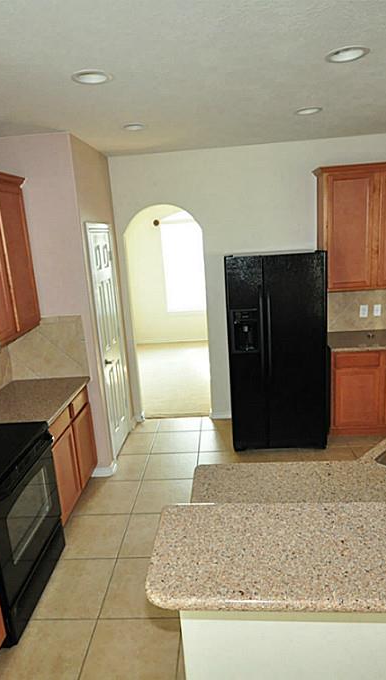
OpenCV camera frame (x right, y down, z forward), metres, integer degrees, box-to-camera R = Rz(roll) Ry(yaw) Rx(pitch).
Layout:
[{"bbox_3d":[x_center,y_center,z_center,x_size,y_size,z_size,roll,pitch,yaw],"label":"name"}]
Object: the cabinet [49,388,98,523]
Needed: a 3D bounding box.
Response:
[{"bbox_3d":[-1.153,0.886,3.131,0.615,0.875,0.860,-3,13,4],"label":"cabinet"}]

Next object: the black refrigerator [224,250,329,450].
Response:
[{"bbox_3d":[0.780,0.075,4.158,0.855,1.780,0.760,-3,13,4],"label":"black refrigerator"}]

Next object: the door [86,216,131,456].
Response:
[{"bbox_3d":[-0.767,0.027,4.063,0.060,2.100,0.660,-3,13,4],"label":"door"}]

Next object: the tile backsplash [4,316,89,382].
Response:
[{"bbox_3d":[-1.164,0.077,3.391,0.625,0.510,0.020,-3,13,4],"label":"tile backsplash"}]

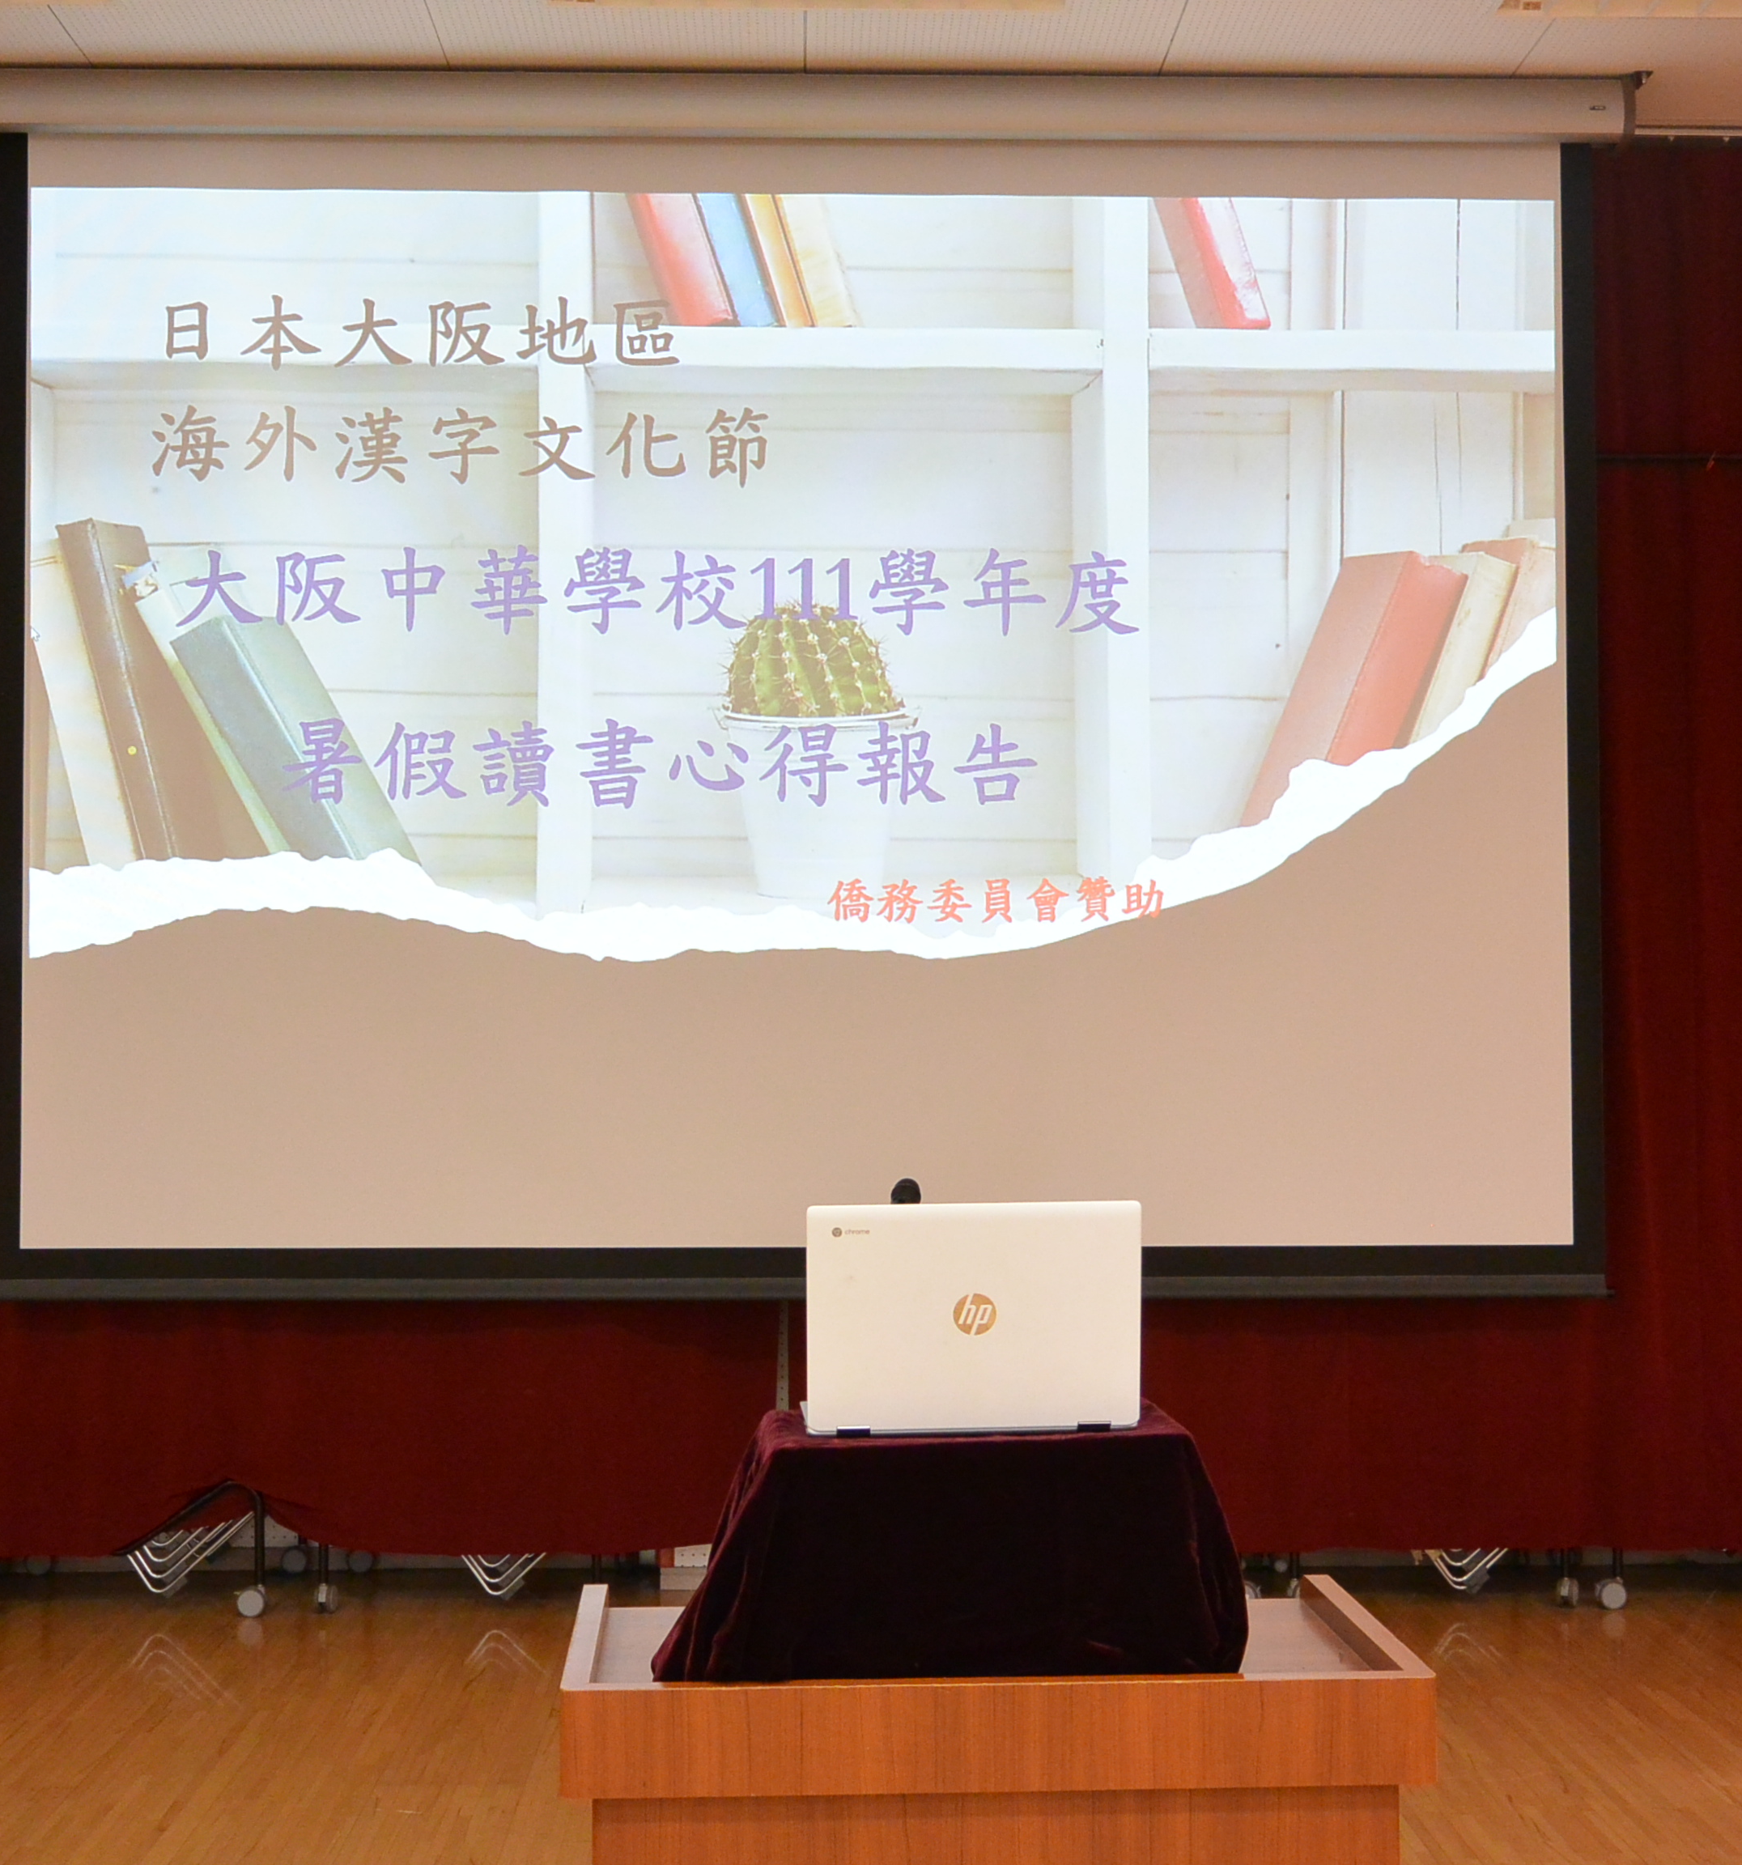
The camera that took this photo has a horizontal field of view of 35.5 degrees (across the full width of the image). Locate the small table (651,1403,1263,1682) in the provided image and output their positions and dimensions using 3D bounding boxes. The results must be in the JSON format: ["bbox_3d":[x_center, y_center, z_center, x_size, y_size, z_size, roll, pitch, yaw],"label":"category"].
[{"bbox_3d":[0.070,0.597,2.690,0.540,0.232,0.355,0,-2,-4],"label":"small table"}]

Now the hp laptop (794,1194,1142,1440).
[{"bbox_3d":[0.093,0.377,2.747,0.325,0.227,0.240,0,-3,-4],"label":"hp laptop"}]

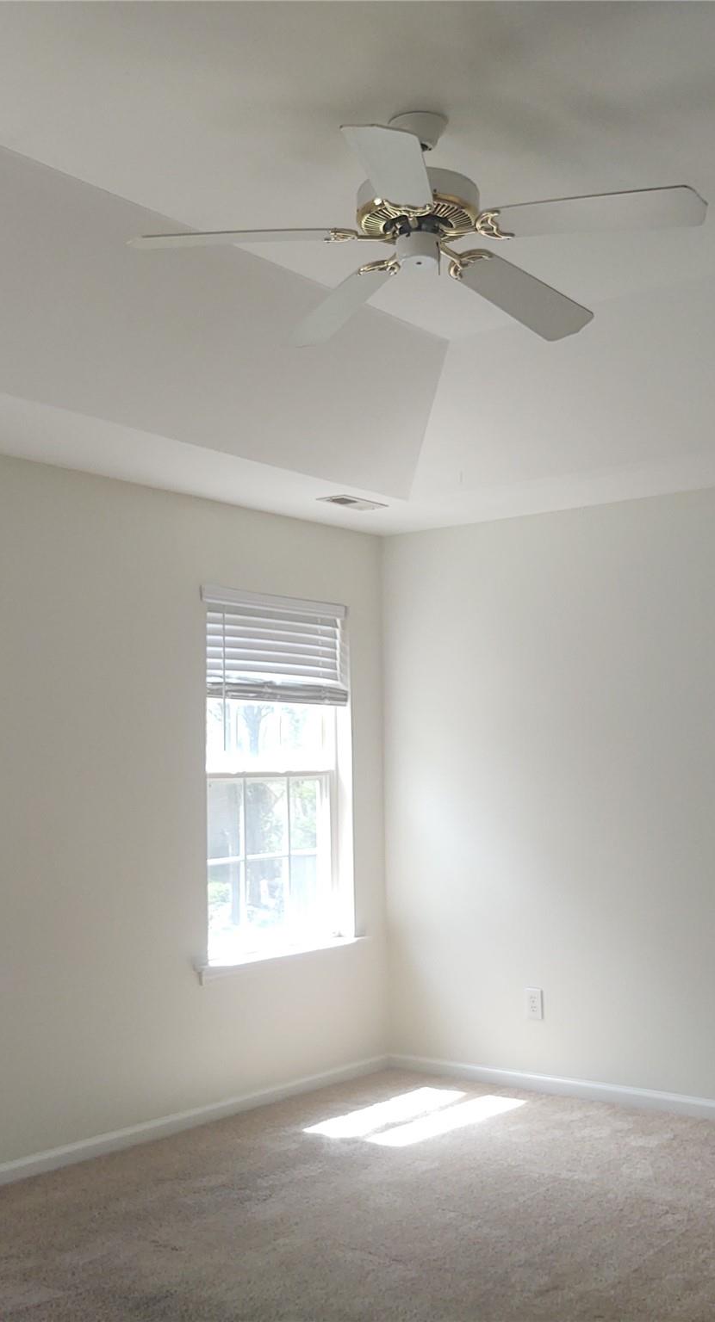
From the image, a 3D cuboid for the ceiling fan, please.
[{"bbox_3d":[0.142,-1.084,3.232,1.300,0.340,1.300,-4,-6,37],"label":"ceiling fan"}]

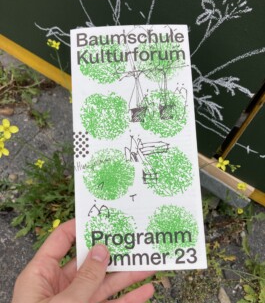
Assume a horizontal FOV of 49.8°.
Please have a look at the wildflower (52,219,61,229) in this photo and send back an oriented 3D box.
[{"bbox_3d":[-0.122,0.119,0.460,0.018,0.014,0.017,-32,66,-20],"label":"wildflower"}]

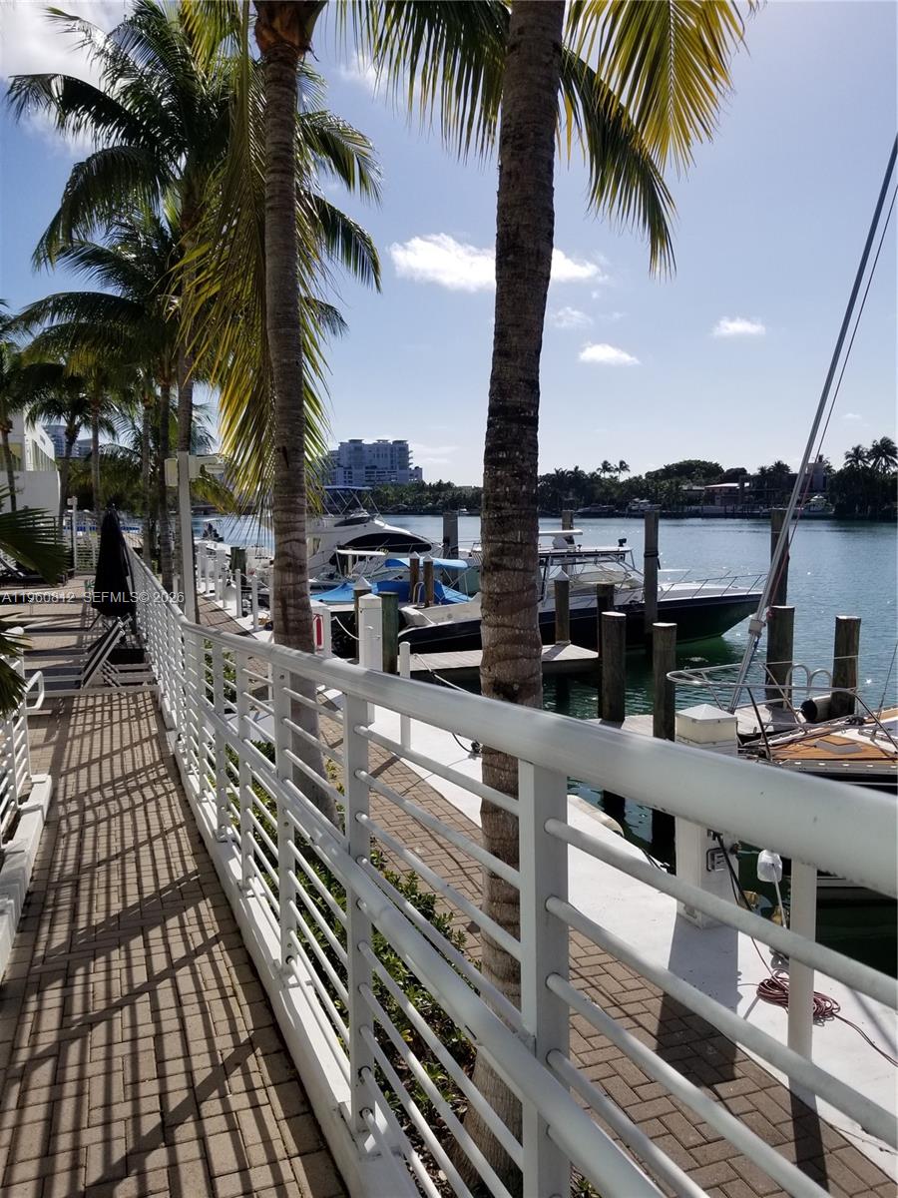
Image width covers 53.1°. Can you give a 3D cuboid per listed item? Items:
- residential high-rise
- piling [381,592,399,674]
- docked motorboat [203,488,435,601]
[{"bbox_3d":[-40.843,-68.521,500.908,51.000,39.000,26.000,-1,6,-5],"label":"residential high-rise"},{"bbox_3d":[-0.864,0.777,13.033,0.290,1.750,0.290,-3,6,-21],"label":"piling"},{"bbox_3d":[-4.644,-2.503,36.162,9.600,4.000,3.400,-3,6,-21],"label":"docked motorboat"}]

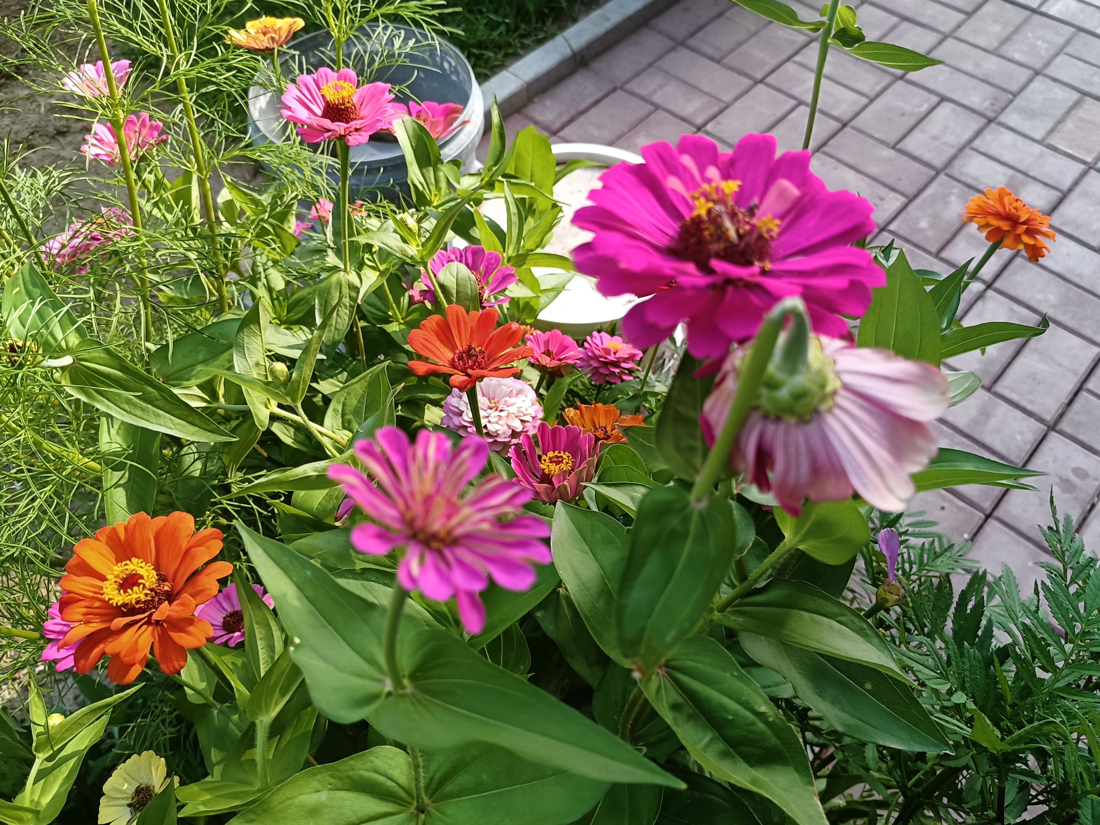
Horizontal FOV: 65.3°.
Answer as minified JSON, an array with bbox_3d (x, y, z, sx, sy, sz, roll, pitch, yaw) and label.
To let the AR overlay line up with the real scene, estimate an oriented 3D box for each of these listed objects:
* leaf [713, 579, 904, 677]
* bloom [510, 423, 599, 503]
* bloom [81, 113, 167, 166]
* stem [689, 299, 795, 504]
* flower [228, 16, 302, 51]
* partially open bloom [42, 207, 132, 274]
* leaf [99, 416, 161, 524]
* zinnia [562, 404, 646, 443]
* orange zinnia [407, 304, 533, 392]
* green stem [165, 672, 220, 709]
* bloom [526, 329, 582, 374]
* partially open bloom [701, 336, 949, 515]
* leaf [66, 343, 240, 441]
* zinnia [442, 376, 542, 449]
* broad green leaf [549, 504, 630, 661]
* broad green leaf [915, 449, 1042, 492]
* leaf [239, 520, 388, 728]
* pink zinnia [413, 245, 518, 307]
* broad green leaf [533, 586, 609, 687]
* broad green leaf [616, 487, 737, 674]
[{"bbox_3d":[0.124,0.105,0.403,0.099,0.018,0.042,20,66,-9],"label":"leaf"},{"bbox_3d":[0.004,0.034,0.585,0.062,0.044,0.058,-1,59,0],"label":"bloom"},{"bbox_3d":[-0.328,-0.210,0.660,0.063,0.032,0.061,0,55,1],"label":"bloom"},{"bbox_3d":[0.063,0.002,0.297,0.018,0.106,0.014,1,53,-2],"label":"stem"},{"bbox_3d":[-0.243,-0.322,0.730,0.066,0.027,0.064,1,47,-1],"label":"flower"},{"bbox_3d":[-0.328,-0.122,0.610,0.068,0.032,0.068,0,56,1],"label":"partially open bloom"},{"bbox_3d":[-0.284,0.040,0.580,0.042,0.020,0.088,-9,70,-2],"label":"leaf"},{"bbox_3d":[0.034,0.009,0.570,0.058,0.032,0.058,-1,59,1],"label":"zinnia"},{"bbox_3d":[-0.044,-0.035,0.470,0.068,0.030,0.066,0,49,0],"label":"orange zinnia"},{"bbox_3d":[-0.196,0.155,0.475,0.007,0.060,0.007,-3,56,3],"label":"green stem"},{"bbox_3d":[0.003,-0.055,0.780,0.050,0.034,0.046,-1,62,0],"label":"bloom"},{"bbox_3d":[0.084,0.002,0.265,0.074,0.040,0.070,-11,43,10],"label":"partially open bloom"},{"bbox_3d":[-0.223,-0.011,0.475,0.107,0.016,0.040,29,66,-2],"label":"leaf"},{"bbox_3d":[-0.038,0.001,0.550,0.063,0.035,0.063,0,63,0],"label":"zinnia"},{"bbox_3d":[0.026,0.094,0.480,0.042,0.022,0.095,-22,71,-14],"label":"broad green leaf"},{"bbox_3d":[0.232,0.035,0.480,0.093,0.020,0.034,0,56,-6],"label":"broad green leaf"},{"bbox_3d":[-0.120,0.094,0.400,0.106,0.025,0.046,41,65,16],"label":"leaf"},{"bbox_3d":[-0.070,-0.111,0.710,0.085,0.042,0.066,-1,62,0],"label":"pink zinnia"},{"bbox_3d":[0.017,0.120,0.453,0.034,0.070,0.013,-24,21,-7],"label":"broad green leaf"},{"bbox_3d":[0.035,0.051,0.253,0.033,0.064,0.015,15,28,11],"label":"broad green leaf"}]

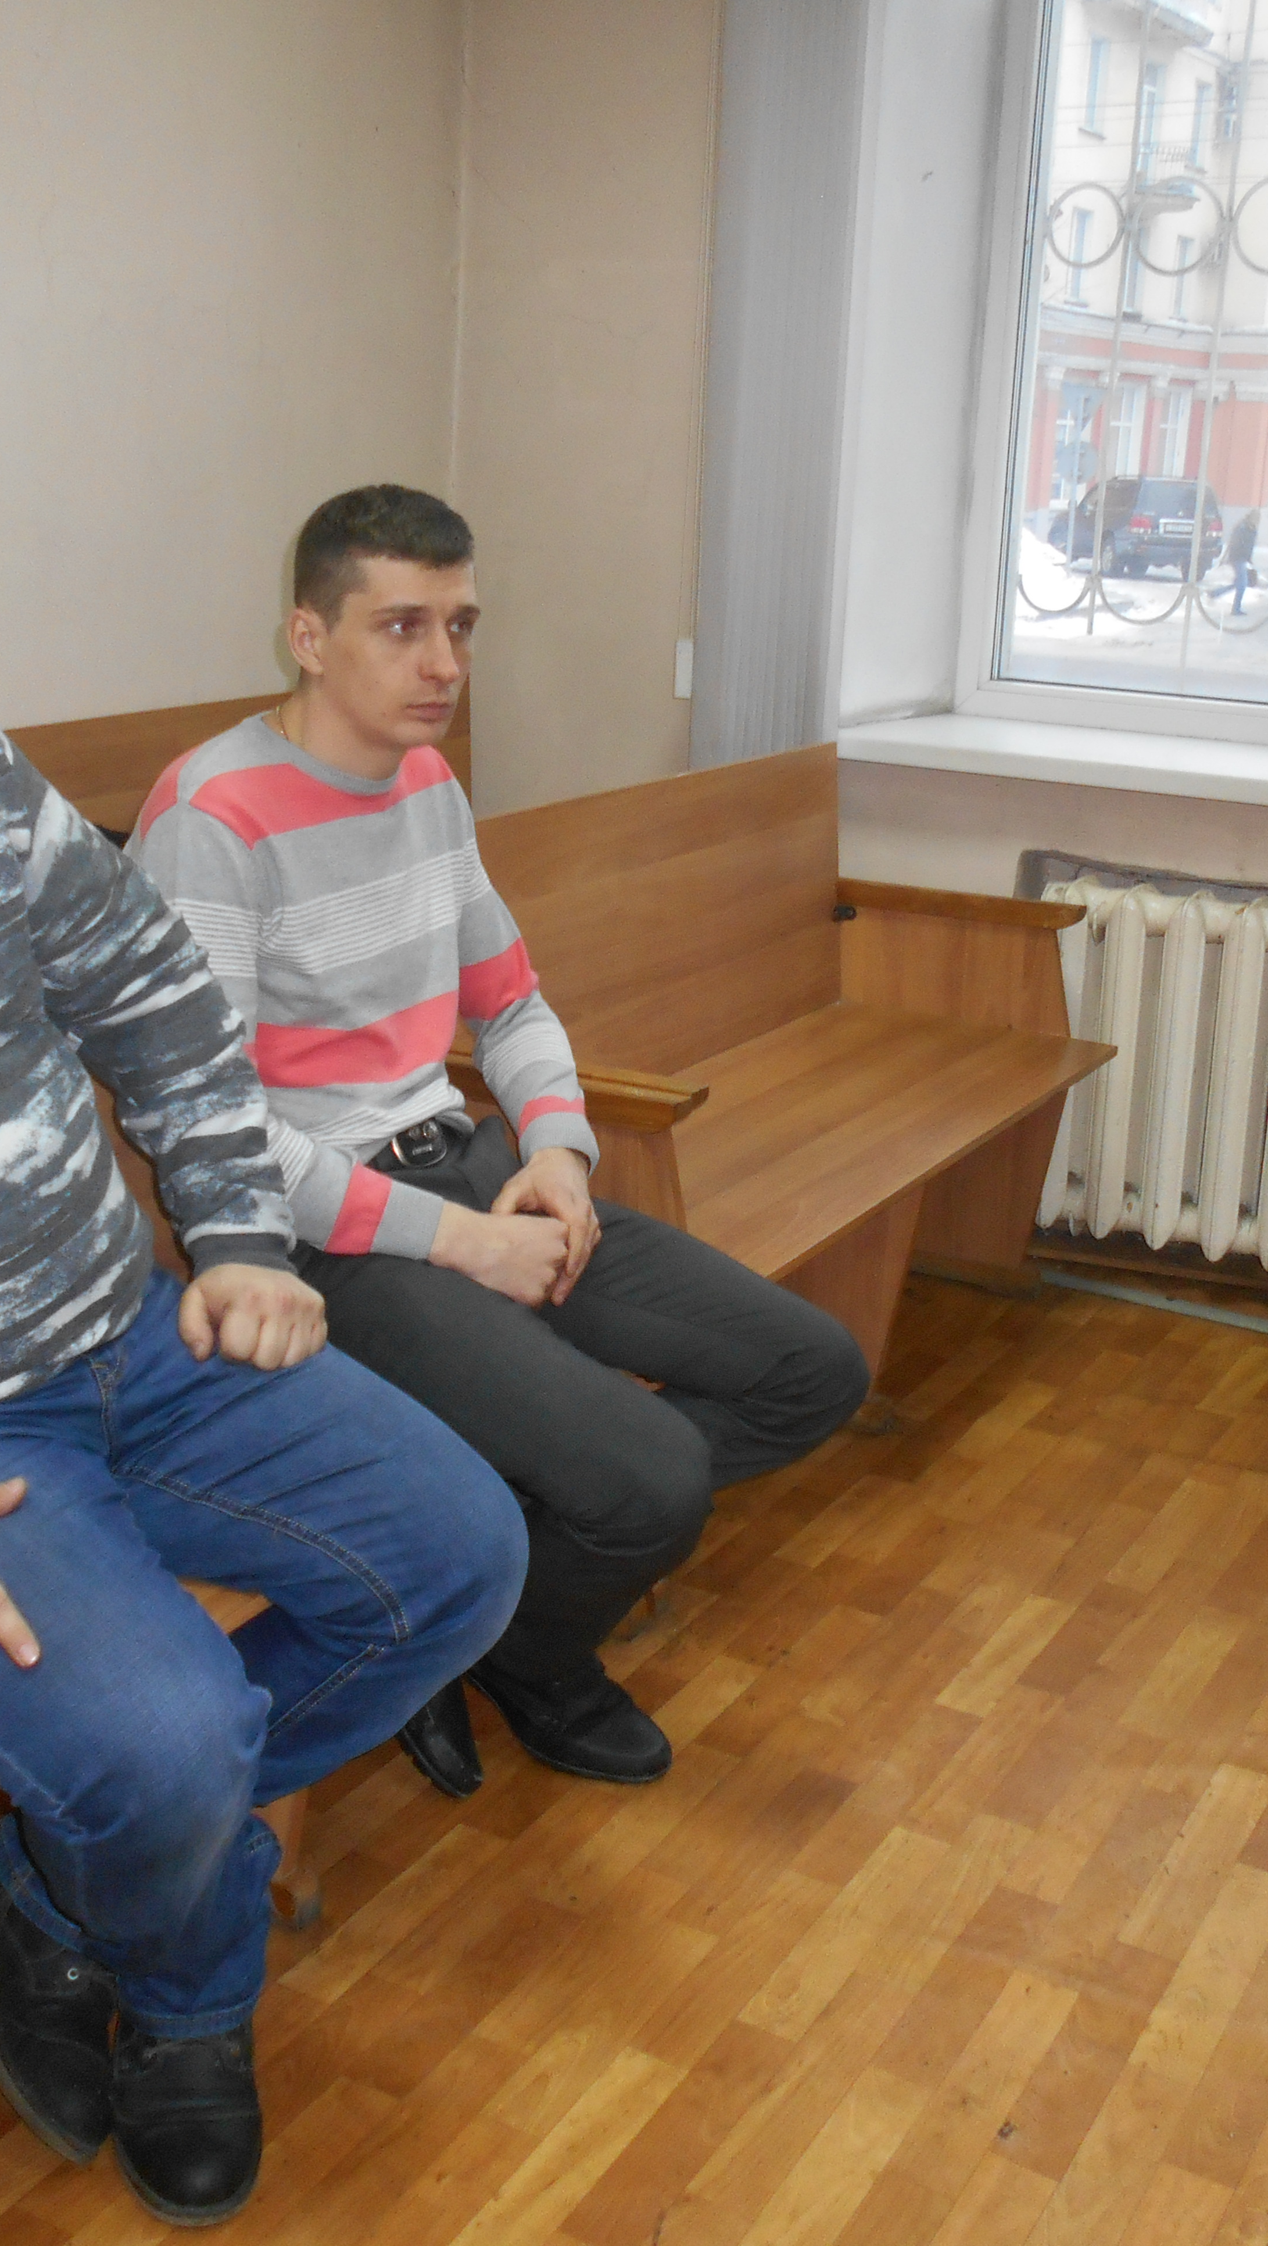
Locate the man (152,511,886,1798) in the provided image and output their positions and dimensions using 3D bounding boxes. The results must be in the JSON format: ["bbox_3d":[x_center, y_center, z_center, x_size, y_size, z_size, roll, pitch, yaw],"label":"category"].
[{"bbox_3d":[-0.133,0.045,2.235,0.770,1.290,0.570,13,20,34],"label":"man"}]

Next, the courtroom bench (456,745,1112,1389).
[{"bbox_3d":[0.214,-0.018,3.210,0.540,0.885,1.360,11,19,29],"label":"courtroom bench"}]

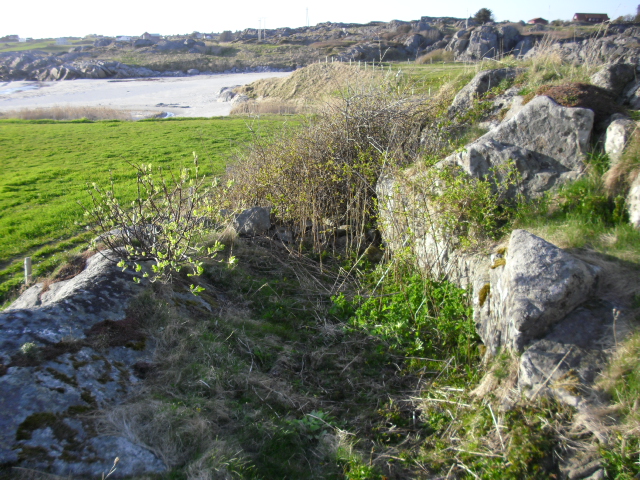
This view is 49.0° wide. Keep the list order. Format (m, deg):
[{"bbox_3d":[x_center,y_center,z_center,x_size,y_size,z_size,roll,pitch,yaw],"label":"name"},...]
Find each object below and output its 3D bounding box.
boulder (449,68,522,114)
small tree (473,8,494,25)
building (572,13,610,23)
[{"bbox_3d":[2.798,-2.535,11.916,1.189,0.725,1.070,4,16,13],"label":"boulder"},{"bbox_3d":[47.908,-65.052,204.629,5.353,4.217,5.353,4,16,13],"label":"small tree"},{"bbox_3d":[113.986,-93.070,295.373,13.401,4.472,8.041,3,16,11],"label":"building"}]

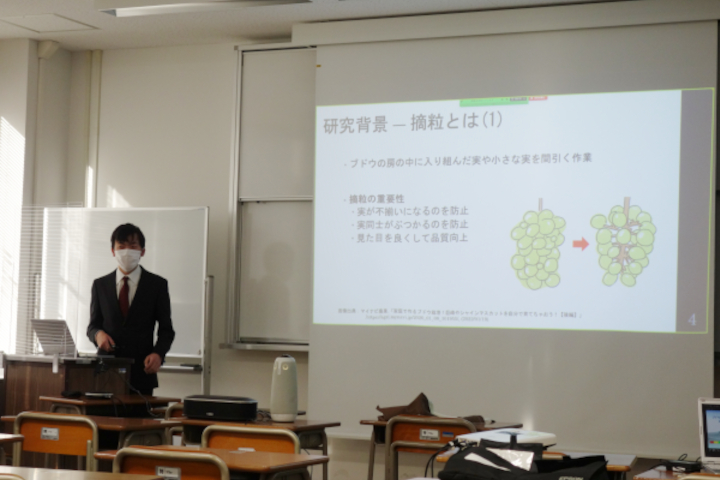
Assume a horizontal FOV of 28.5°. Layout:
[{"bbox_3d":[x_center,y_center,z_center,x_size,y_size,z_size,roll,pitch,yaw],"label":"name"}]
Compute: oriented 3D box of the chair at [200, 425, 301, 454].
[{"bbox_3d":[-0.286,1.028,4.888,0.370,0.785,0.470,0,-3,25],"label":"chair"}]

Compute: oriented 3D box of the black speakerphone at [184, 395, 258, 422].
[{"bbox_3d":[-0.536,0.693,5.851,0.315,0.087,0.170,0,-3,18],"label":"black speakerphone"}]

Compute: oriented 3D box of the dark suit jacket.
[{"bbox_3d":[-1.293,0.496,8.000,0.485,0.690,0.300,1,-3,3],"label":"dark suit jacket"}]

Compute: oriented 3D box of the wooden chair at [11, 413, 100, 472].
[{"bbox_3d":[-1.005,1.030,5.268,0.370,0.785,0.470,0,-4,30],"label":"wooden chair"}]

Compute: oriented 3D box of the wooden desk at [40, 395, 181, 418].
[{"bbox_3d":[-1.272,1.159,7.194,0.400,0.730,0.600,-2,-4,45],"label":"wooden desk"}]

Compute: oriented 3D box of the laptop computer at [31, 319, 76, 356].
[{"bbox_3d":[-1.593,0.539,7.839,0.280,0.205,0.320,4,-4,-37],"label":"laptop computer"}]

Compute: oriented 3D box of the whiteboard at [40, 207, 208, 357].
[{"bbox_3d":[-1.460,0.247,8.675,1.200,0.905,0.035,0,-3,25],"label":"whiteboard"}]

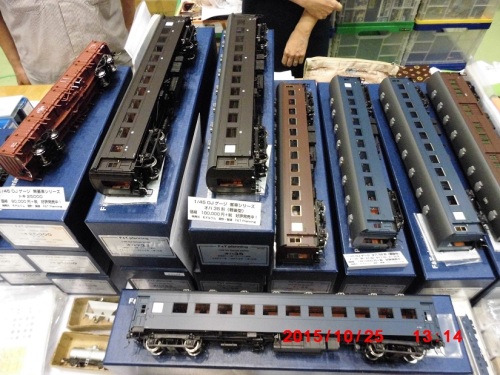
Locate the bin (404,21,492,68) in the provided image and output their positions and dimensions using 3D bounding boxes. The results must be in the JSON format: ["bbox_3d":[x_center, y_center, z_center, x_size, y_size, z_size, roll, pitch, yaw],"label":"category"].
[{"bbox_3d":[1.008,-0.907,2.032,0.380,0.265,0.460,-1,51,0],"label":"bin"}]

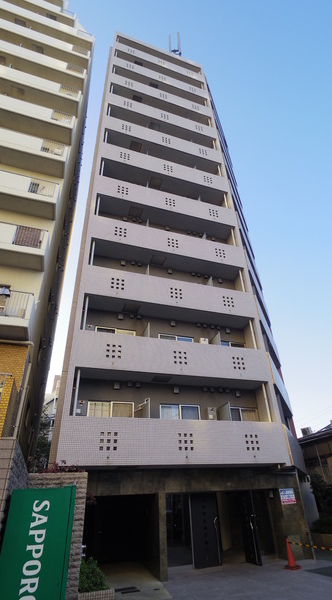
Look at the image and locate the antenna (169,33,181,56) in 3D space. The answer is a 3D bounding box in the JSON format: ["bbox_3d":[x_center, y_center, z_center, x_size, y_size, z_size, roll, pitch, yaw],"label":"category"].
[{"bbox_3d":[0.926,-24.912,28.734,1.200,6.000,0.600,8,-33,-17],"label":"antenna"}]

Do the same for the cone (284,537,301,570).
[{"bbox_3d":[3.745,7.617,8.887,0.380,0.700,0.380,-21,-36,27],"label":"cone"}]

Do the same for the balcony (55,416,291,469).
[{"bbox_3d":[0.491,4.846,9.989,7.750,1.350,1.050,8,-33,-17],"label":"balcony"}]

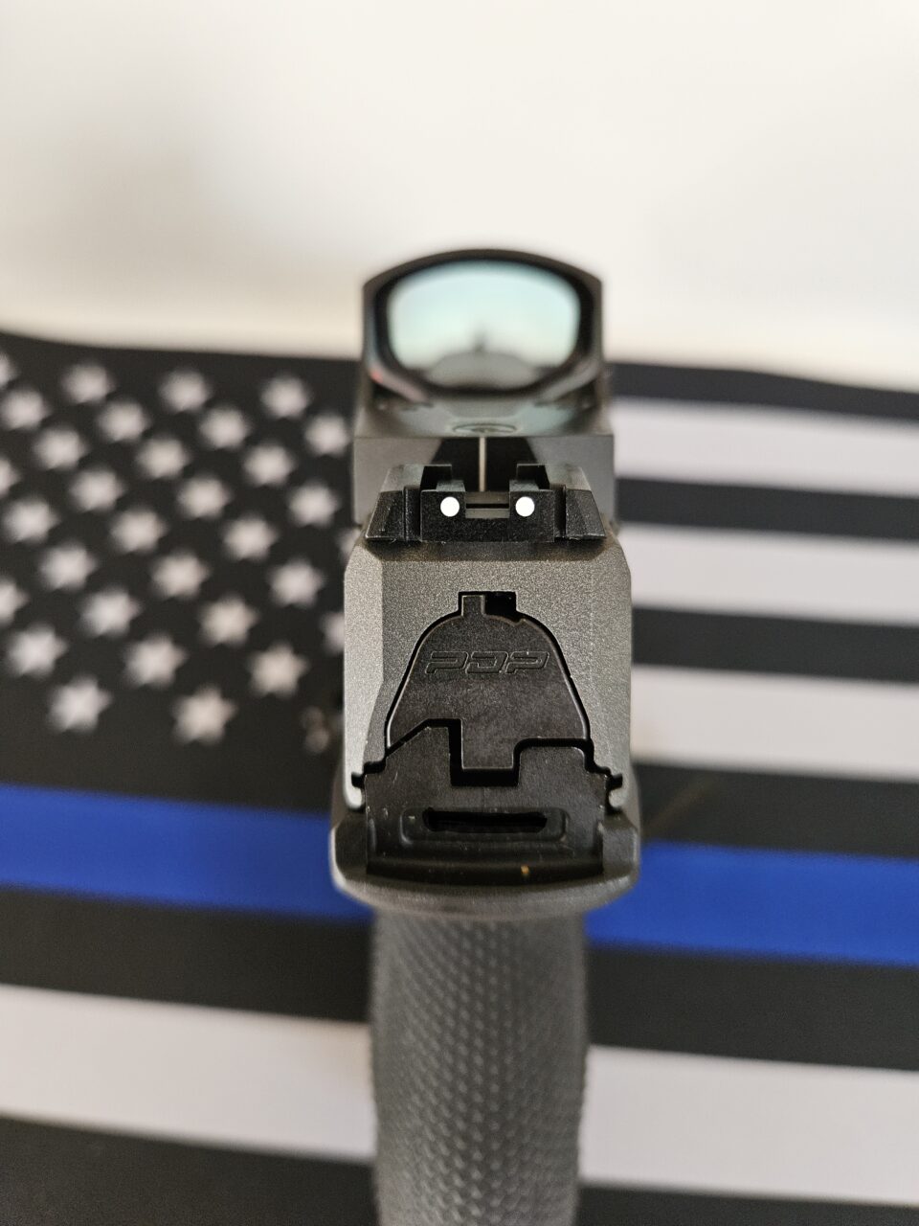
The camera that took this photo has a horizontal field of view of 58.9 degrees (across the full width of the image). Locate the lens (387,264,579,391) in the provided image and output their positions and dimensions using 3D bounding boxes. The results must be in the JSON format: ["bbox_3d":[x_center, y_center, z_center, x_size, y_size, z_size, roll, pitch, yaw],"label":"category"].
[{"bbox_3d":[0.003,-0.038,0.107,0.026,0.017,0.005,0,25,0],"label":"lens"}]

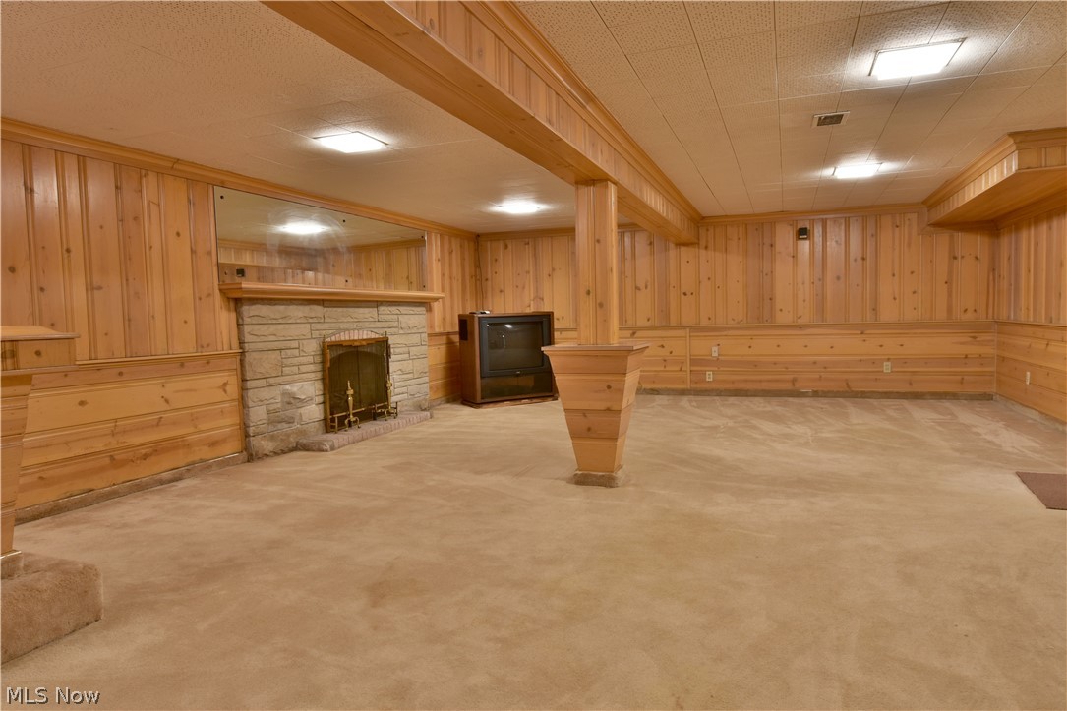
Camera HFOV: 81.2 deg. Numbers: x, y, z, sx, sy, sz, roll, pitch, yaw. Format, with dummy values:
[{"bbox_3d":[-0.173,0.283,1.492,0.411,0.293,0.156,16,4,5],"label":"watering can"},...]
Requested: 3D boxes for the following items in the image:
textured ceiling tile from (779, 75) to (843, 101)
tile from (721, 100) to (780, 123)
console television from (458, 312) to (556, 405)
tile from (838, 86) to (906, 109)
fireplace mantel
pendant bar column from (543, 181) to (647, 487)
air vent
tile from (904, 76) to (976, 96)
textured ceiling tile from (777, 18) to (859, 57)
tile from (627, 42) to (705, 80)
[{"bbox_3d":[1.409,-1.378,3.172,0.305,0.020,0.305,0,4,22],"label":"textured ceiling tile"},{"bbox_3d":[1.246,-1.401,3.574,0.305,0.018,0.305,0,4,22],"label":"tile"},{"bbox_3d":[-0.318,0.033,7.420,1.040,1.050,0.580,-3,4,-28],"label":"console television"},{"bbox_3d":[1.816,-1.398,3.360,0.305,0.018,0.305,0,4,22],"label":"tile"},{"bbox_3d":[-1.707,-0.567,5.995,0.240,0.115,2.920,0,4,22],"label":"fireplace mantel"},{"bbox_3d":[0.423,-0.129,4.024,0.570,1.920,0.570,0,4,22],"label":"pendant bar column"},{"bbox_3d":[1.793,-1.414,3.752,0.184,0.020,0.260,0,4,22],"label":"air vent"},{"bbox_3d":[2.088,-1.392,3.225,0.305,0.020,0.305,0,4,22],"label":"tile"},{"bbox_3d":[1.185,-1.338,2.623,0.305,0.018,0.305,0,4,22],"label":"textured ceiling tile"},{"bbox_3d":[0.615,-1.343,2.839,0.305,0.020,0.305,0,4,22],"label":"tile"}]

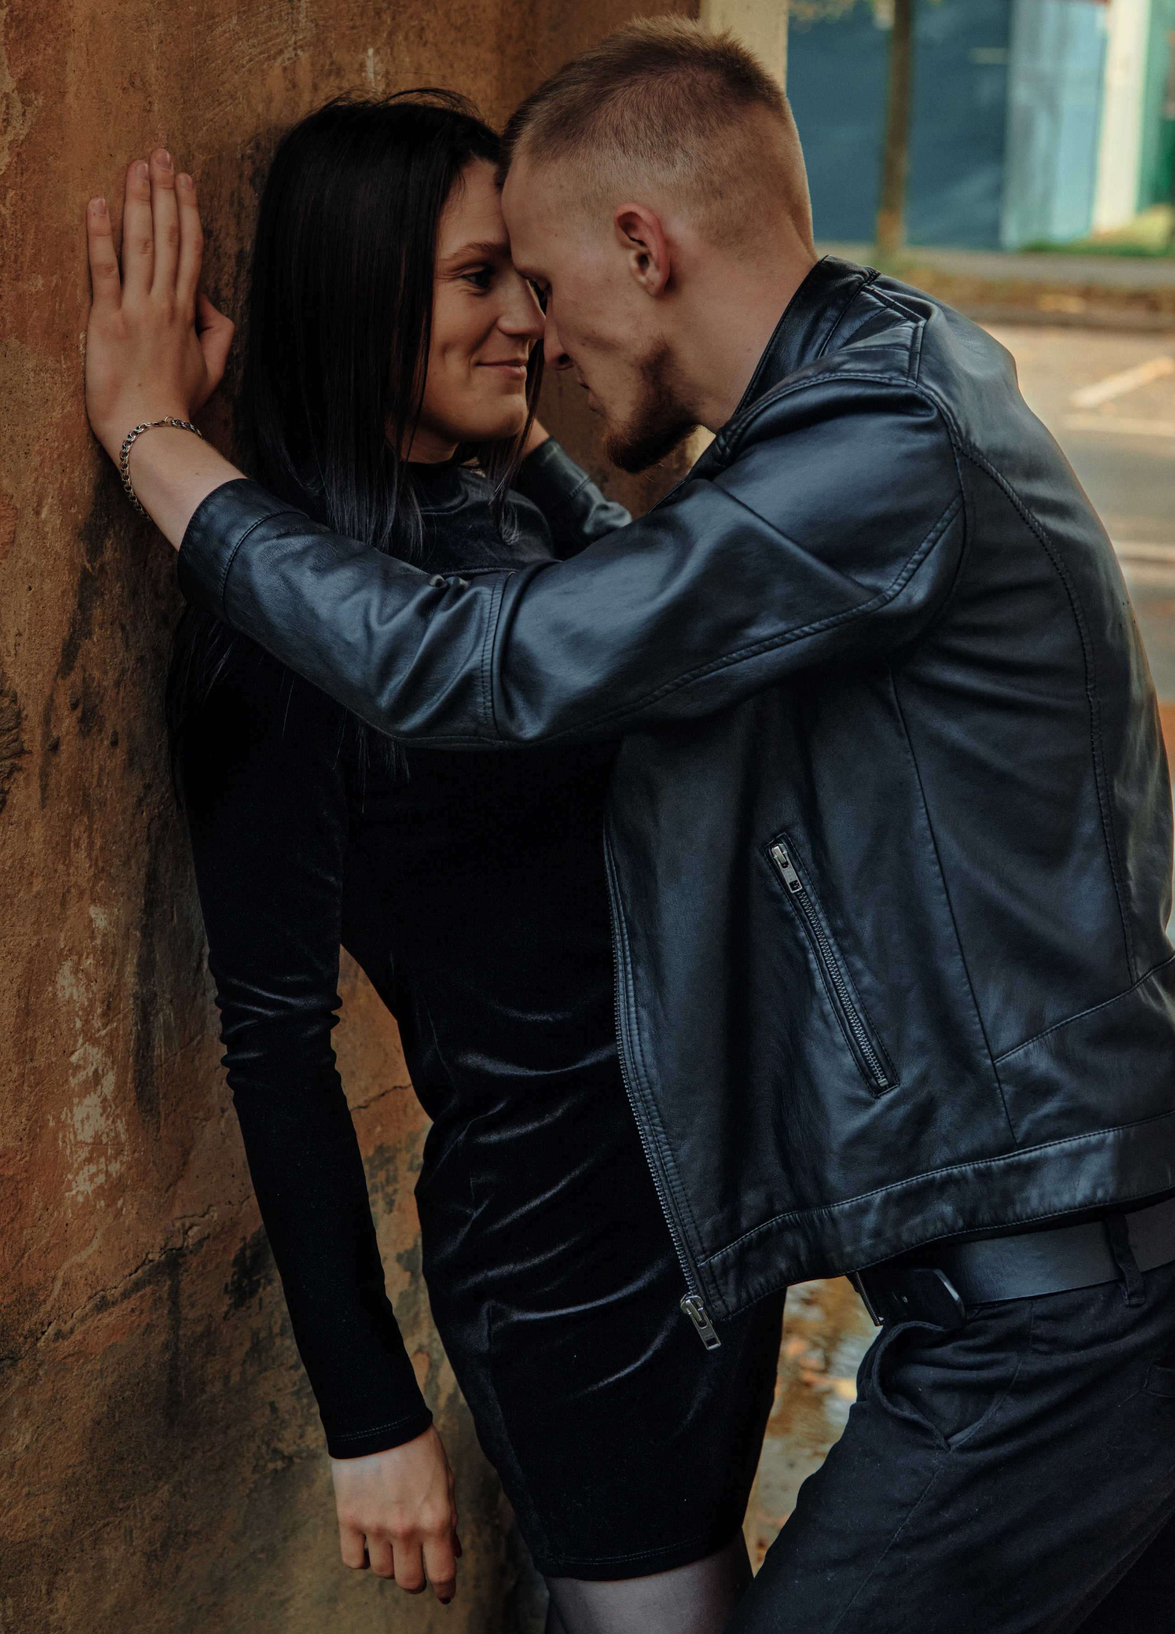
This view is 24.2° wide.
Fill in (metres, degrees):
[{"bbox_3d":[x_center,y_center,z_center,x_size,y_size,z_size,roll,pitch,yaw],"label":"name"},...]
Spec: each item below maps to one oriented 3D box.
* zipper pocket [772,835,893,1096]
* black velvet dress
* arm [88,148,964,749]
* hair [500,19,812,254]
[{"bbox_3d":[0.151,0.093,1.710,0.030,0.180,0.020,-20,9,16],"label":"zipper pocket"},{"bbox_3d":[-0.068,0.130,1.840,0.290,0.800,0.420,10,20,43],"label":"black velvet dress"},{"bbox_3d":[-0.036,-0.224,1.680,0.540,0.350,0.200,2,17,9],"label":"arm"},{"bbox_3d":[0.044,-0.423,1.736,0.198,0.168,0.165,-16,10,21],"label":"hair"}]

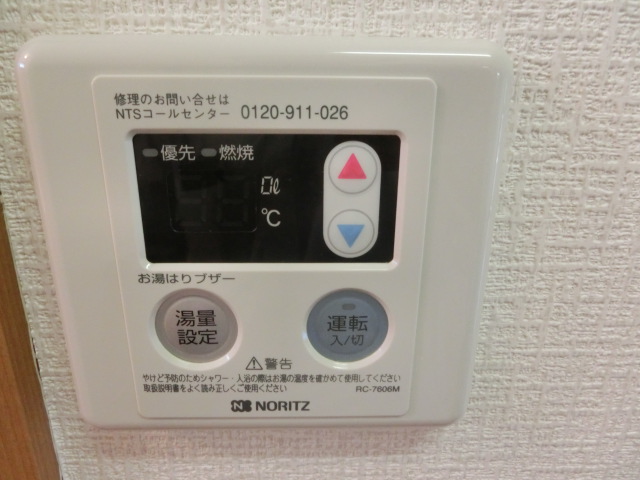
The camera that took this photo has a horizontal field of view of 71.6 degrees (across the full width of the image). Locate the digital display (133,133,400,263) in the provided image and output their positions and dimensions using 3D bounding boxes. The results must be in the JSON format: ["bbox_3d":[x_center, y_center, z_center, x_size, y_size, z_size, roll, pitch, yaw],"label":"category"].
[{"bbox_3d":[-0.014,-0.012,0.127,0.072,0.037,0.010,0,18,-2],"label":"digital display"}]

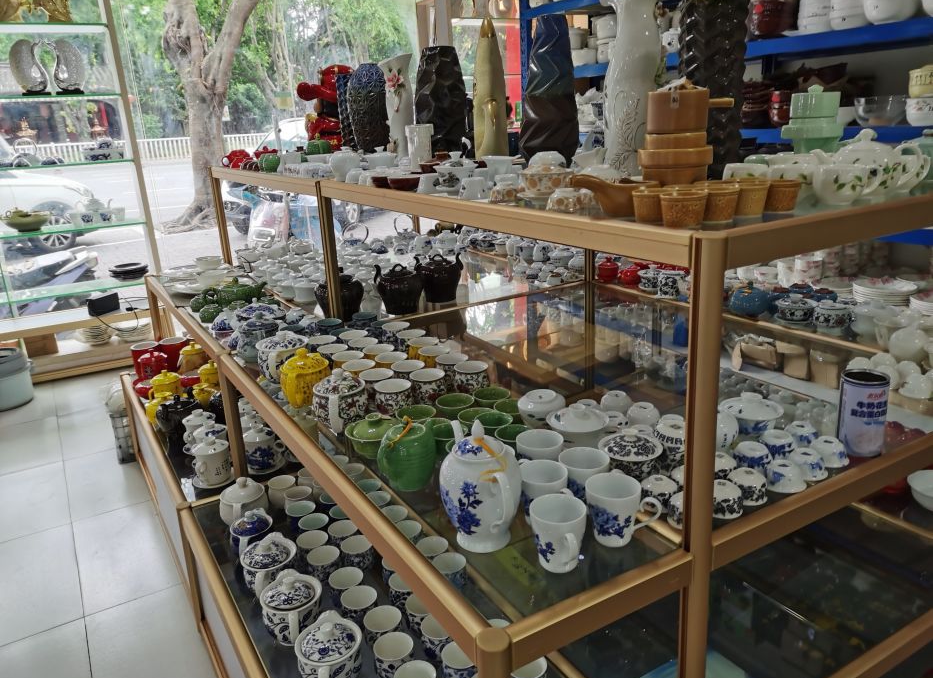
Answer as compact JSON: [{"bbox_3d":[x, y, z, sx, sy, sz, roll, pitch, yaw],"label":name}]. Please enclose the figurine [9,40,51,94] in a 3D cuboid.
[{"bbox_3d":[-2.222,-1.382,3.704,0.200,0.275,0.090,-11,19,-24],"label":"figurine"}]

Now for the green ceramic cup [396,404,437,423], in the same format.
[{"bbox_3d":[-0.090,0.155,1.334,0.071,0.043,0.071,-4,17,0],"label":"green ceramic cup"}]

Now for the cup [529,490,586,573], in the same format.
[{"bbox_3d":[0.118,0.249,0.905,0.070,0.078,0.089,-7,18,-13],"label":"cup"}]

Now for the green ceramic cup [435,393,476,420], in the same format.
[{"bbox_3d":[-0.019,0.140,1.390,0.072,0.047,0.072,-3,17,1],"label":"green ceramic cup"}]

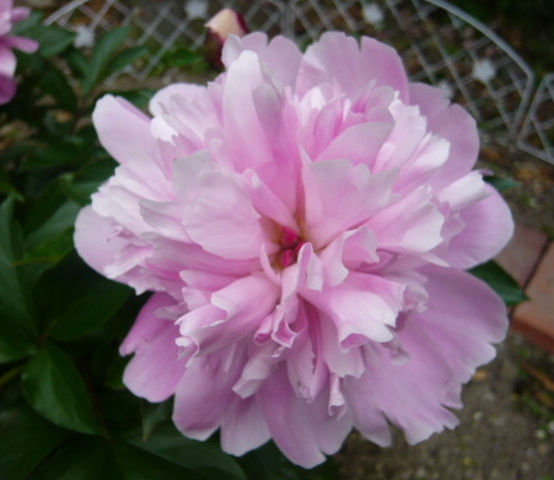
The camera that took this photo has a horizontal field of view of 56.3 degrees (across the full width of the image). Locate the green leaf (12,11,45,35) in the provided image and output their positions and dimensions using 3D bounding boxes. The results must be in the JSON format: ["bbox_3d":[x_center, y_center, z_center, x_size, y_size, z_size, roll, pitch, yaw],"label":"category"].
[{"bbox_3d":[-0.255,-0.222,0.530,0.048,0.013,0.030,-34,69,-23],"label":"green leaf"}]

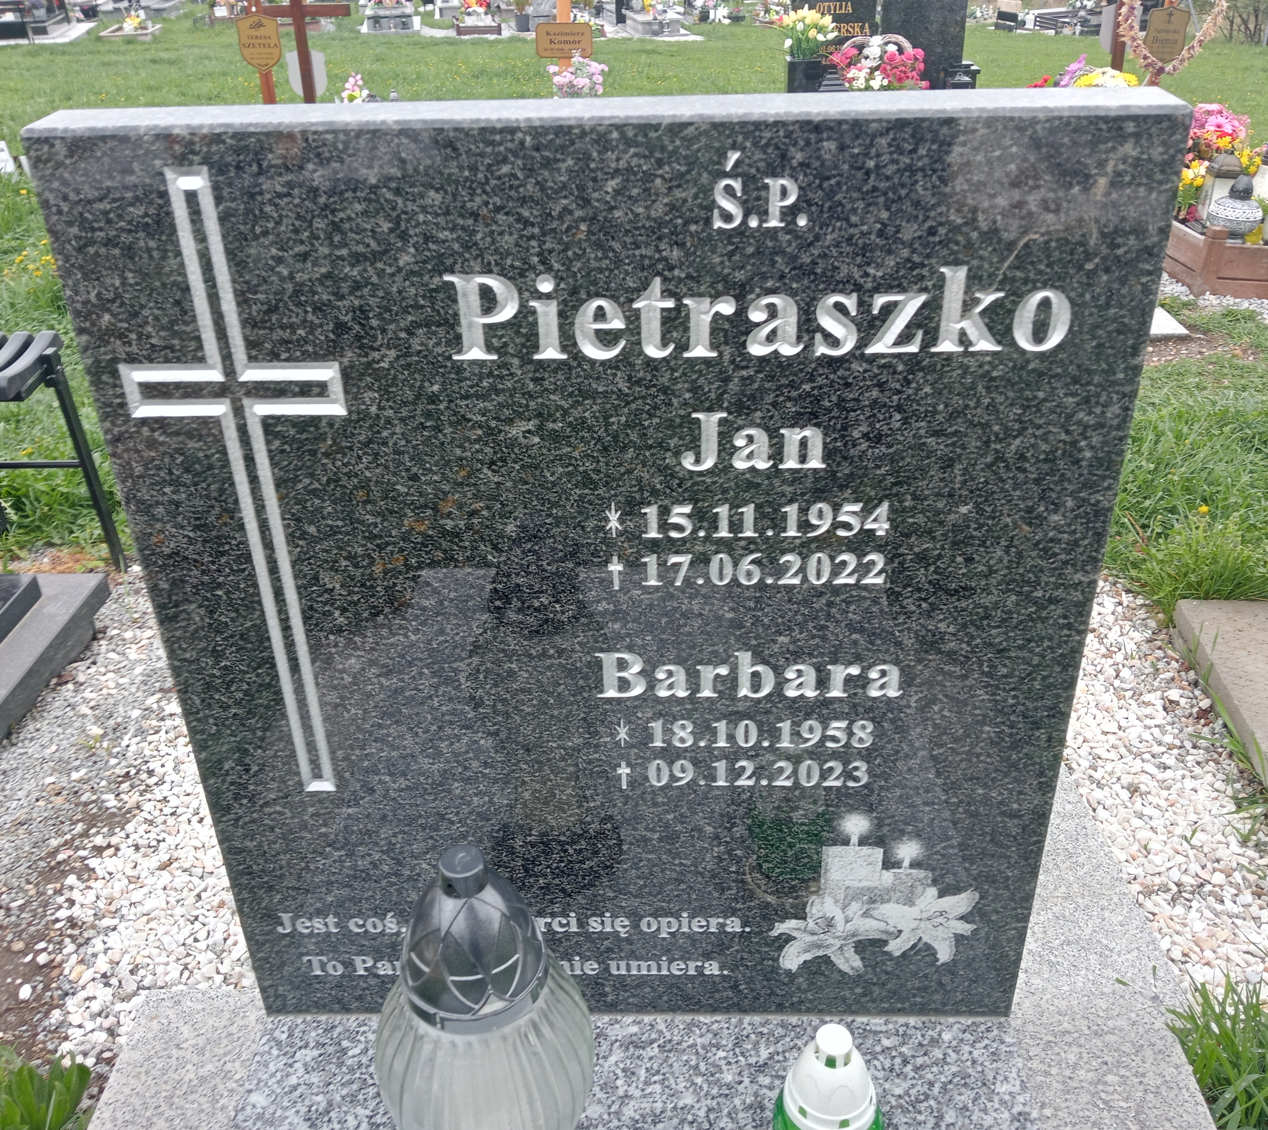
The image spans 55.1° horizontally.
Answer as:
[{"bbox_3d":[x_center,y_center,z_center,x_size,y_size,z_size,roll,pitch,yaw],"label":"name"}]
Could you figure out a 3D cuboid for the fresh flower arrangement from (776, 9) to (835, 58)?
[{"bbox_3d":[0.776,-2.382,5.450,0.250,0.205,0.200,-2,29,0],"label":"fresh flower arrangement"}]

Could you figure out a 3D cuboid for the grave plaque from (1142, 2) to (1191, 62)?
[{"bbox_3d":[2.537,-2.542,5.811,0.195,0.245,0.020,8,30,8],"label":"grave plaque"}]

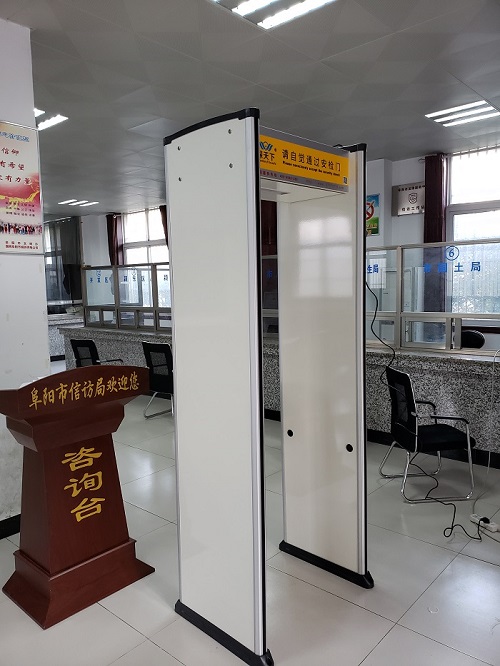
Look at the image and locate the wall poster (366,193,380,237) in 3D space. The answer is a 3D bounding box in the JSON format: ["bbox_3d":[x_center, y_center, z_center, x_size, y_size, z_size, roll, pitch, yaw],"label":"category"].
[{"bbox_3d":[1.581,-1.588,6.856,0.410,0.550,0.015,3,7,42],"label":"wall poster"}]

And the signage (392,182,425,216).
[{"bbox_3d":[2.150,-1.779,6.610,0.600,0.400,0.025,3,7,42],"label":"signage"}]

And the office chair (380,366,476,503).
[{"bbox_3d":[1.347,0.727,3.798,0.575,0.925,0.530,-2,5,-6],"label":"office chair"}]

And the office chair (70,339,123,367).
[{"bbox_3d":[-2.098,0.527,6.900,0.530,0.925,0.575,1,5,28],"label":"office chair"}]

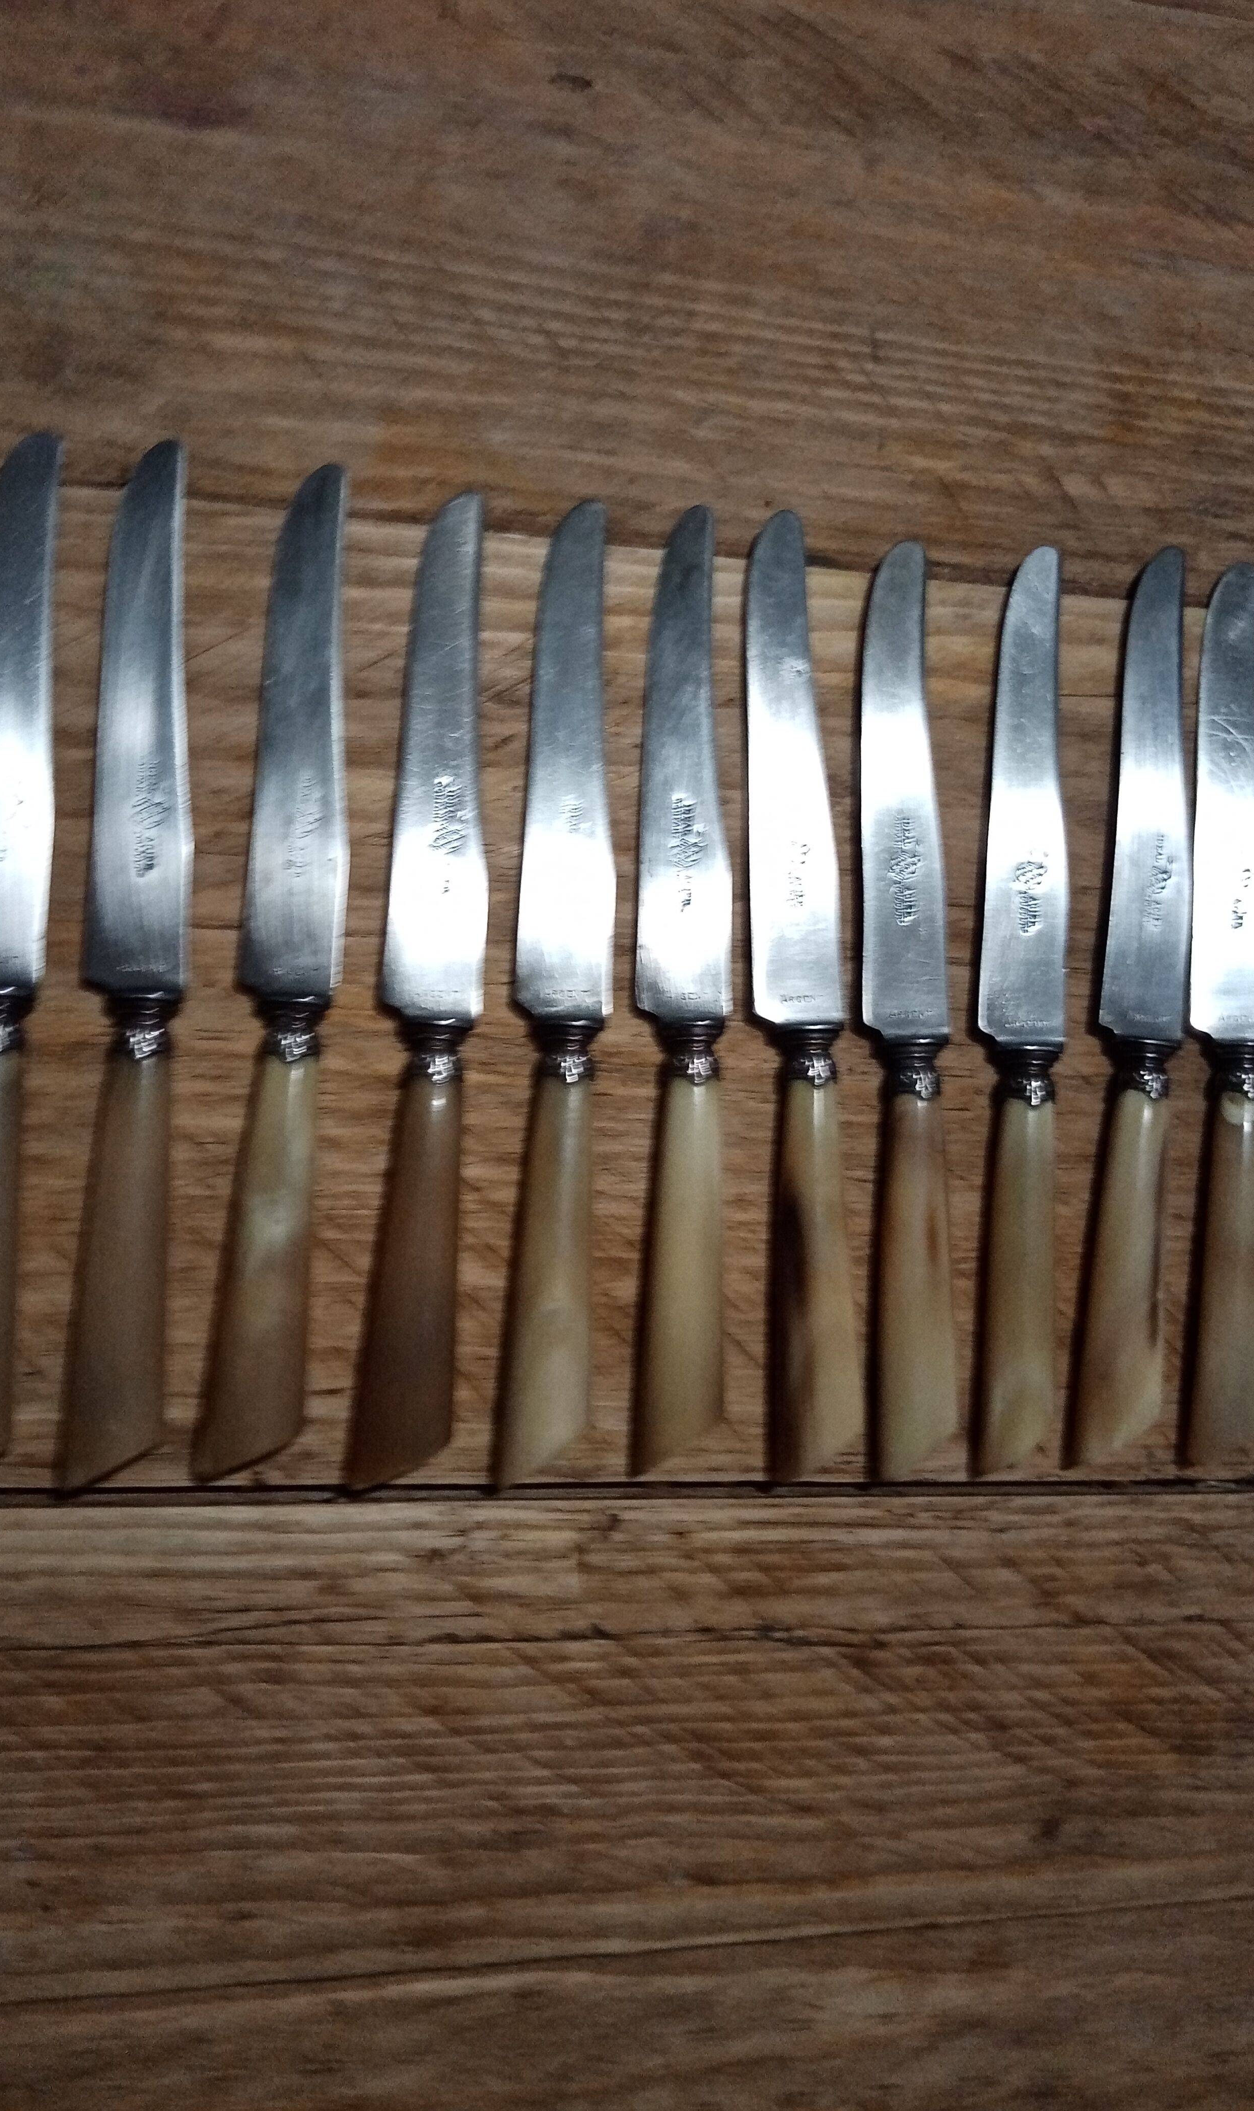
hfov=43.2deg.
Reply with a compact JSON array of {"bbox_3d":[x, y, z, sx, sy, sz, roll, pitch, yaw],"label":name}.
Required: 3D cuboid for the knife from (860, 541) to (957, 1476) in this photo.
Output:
[{"bbox_3d":[0.070,-0.015,0.397,0.022,0.015,0.236,0,86,-11],"label":"knife"}]

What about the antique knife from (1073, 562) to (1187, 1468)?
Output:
[{"bbox_3d":[0.134,-0.016,0.409,0.024,0.015,0.239,6,84,-11],"label":"antique knife"}]

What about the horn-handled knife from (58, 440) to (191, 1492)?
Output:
[{"bbox_3d":[-0.111,-0.024,0.360,0.023,0.015,0.240,2,85,-11],"label":"horn-handled knife"}]

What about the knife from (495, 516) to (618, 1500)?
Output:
[{"bbox_3d":[-0.015,-0.019,0.380,0.024,0.015,0.237,3,85,-11],"label":"knife"}]

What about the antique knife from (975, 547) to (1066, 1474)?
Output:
[{"bbox_3d":[0.101,-0.015,0.403,0.024,0.015,0.238,4,85,-11],"label":"antique knife"}]

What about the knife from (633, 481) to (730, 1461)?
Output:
[{"bbox_3d":[0.014,-0.019,0.386,0.024,0.015,0.237,1,85,-11],"label":"knife"}]

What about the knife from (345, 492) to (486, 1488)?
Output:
[{"bbox_3d":[-0.045,-0.019,0.373,0.023,0.015,0.238,4,85,-11],"label":"knife"}]

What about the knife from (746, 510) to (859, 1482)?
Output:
[{"bbox_3d":[0.042,-0.018,0.391,0.023,0.015,0.239,-1,86,-12],"label":"knife"}]

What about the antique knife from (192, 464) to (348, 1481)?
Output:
[{"bbox_3d":[-0.078,-0.023,0.367,0.023,0.015,0.238,5,85,-11],"label":"antique knife"}]

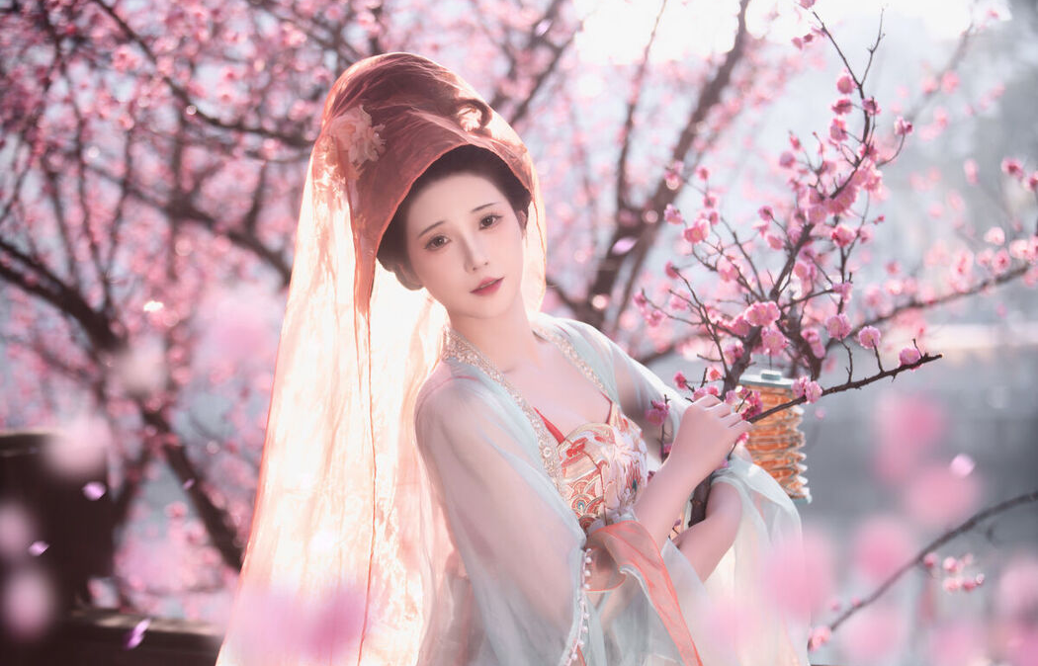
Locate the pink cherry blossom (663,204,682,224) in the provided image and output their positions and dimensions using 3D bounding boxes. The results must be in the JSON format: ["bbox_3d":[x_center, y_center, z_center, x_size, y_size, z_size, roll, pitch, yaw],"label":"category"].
[{"bbox_3d":[0.177,-0.137,2.920,0.023,0.025,0.021,0,0,45],"label":"pink cherry blossom"}]

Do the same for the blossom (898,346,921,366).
[{"bbox_3d":[0.435,0.025,2.820,0.026,0.023,0.016,0,-17,-6],"label":"blossom"}]

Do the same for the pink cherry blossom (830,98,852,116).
[{"bbox_3d":[0.369,-0.258,2.900,0.022,0.020,0.025,0,0,-37],"label":"pink cherry blossom"}]

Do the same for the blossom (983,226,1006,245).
[{"bbox_3d":[0.590,-0.121,3.150,0.027,0.022,0.017,0,-21,6],"label":"blossom"}]

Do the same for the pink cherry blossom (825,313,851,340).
[{"bbox_3d":[0.357,-0.007,2.840,0.029,0.029,0.020,0,-6,21],"label":"pink cherry blossom"}]

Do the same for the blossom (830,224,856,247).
[{"bbox_3d":[0.374,-0.113,2.920,0.030,0.027,0.019,-1,-20,-25],"label":"blossom"}]

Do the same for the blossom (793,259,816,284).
[{"bbox_3d":[0.329,-0.071,2.920,0.027,0.030,0.023,0,0,18],"label":"blossom"}]

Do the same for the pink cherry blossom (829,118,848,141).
[{"bbox_3d":[0.365,-0.232,2.900,0.023,0.027,0.022,0,0,45],"label":"pink cherry blossom"}]

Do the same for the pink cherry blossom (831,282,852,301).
[{"bbox_3d":[0.369,-0.047,2.900,0.025,0.023,0.022,0,0,-30],"label":"pink cherry blossom"}]

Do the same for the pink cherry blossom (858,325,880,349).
[{"bbox_3d":[0.390,0.005,2.830,0.026,0.026,0.018,0,-6,6],"label":"pink cherry blossom"}]

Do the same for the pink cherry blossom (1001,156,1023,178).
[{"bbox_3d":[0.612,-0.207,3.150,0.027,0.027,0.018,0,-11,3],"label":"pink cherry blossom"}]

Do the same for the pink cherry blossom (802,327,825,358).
[{"bbox_3d":[0.330,0.011,2.850,0.027,0.033,0.020,0,-20,19],"label":"pink cherry blossom"}]

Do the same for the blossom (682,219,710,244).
[{"bbox_3d":[0.203,-0.116,2.900,0.032,0.029,0.021,0,-8,6],"label":"blossom"}]

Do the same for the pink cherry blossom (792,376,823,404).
[{"bbox_3d":[0.323,0.062,2.840,0.035,0.031,0.027,0,0,-18],"label":"pink cherry blossom"}]

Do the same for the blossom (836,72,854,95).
[{"bbox_3d":[0.373,-0.285,2.900,0.020,0.025,0.021,0,0,24],"label":"blossom"}]

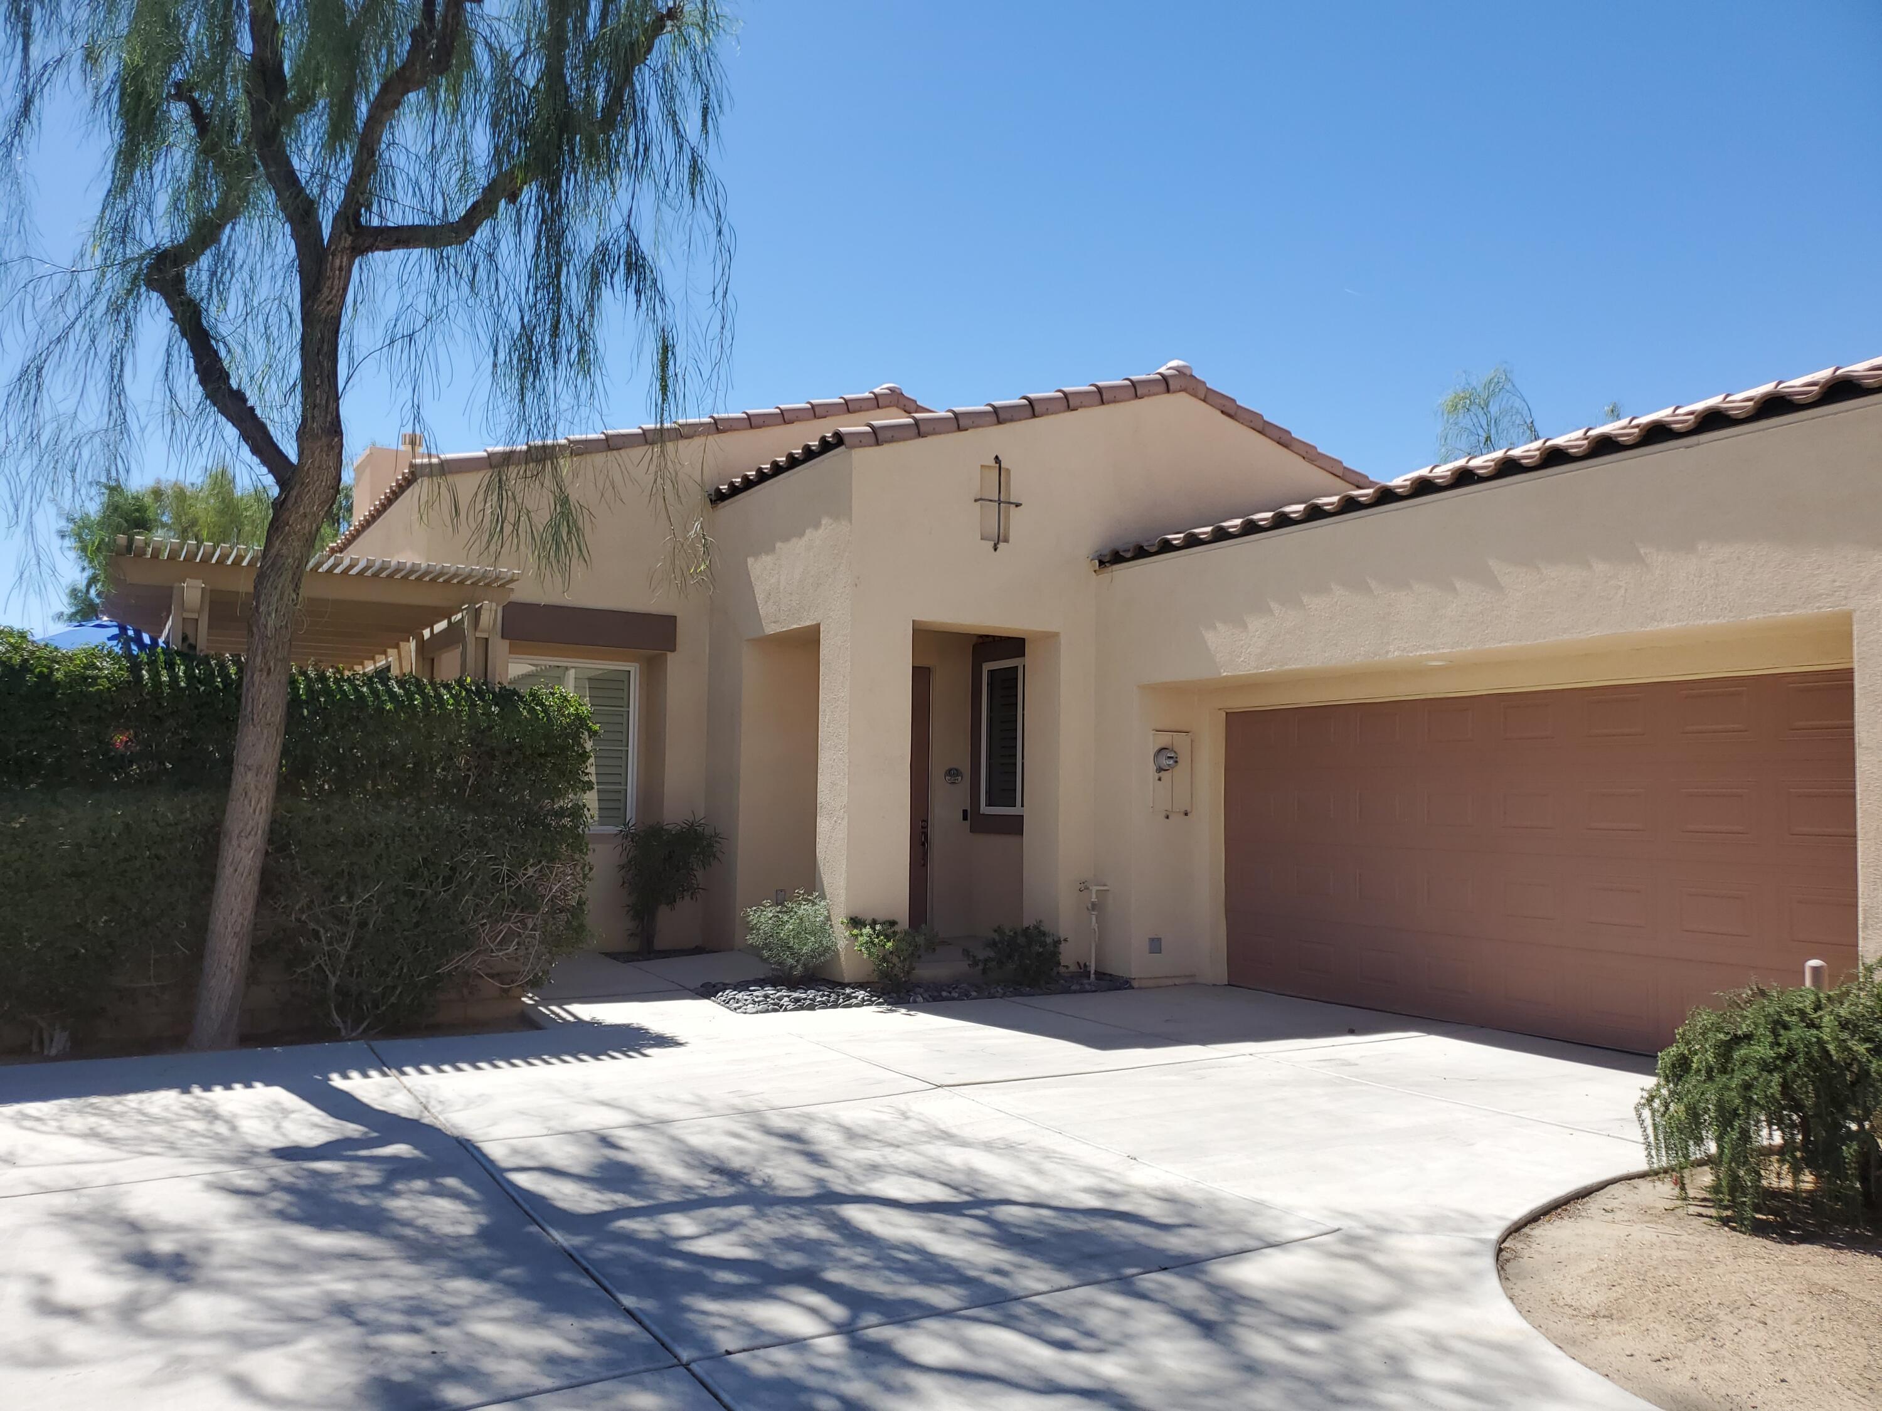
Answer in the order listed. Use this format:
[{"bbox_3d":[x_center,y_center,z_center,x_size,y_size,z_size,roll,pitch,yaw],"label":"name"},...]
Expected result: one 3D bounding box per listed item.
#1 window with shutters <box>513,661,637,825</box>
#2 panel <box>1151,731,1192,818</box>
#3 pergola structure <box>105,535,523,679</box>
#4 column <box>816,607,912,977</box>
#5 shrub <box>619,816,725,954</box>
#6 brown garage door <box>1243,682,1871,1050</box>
[{"bbox_3d":[-3.134,0.332,11.995,1.140,1.425,0.120,3,-5,-31],"label":"window with shutters"},{"bbox_3d":[1.807,0.522,10.708,0.401,0.621,0.150,3,-5,-31],"label":"panel"},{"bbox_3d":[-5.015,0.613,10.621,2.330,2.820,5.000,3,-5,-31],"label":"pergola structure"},{"bbox_3d":[-0.563,0.673,10.307,0.523,2.650,0.475,3,-5,-31],"label":"column"},{"bbox_3d":[-2.212,1.473,11.558,0.800,1.140,0.700,3,-5,-31],"label":"shrub"},{"bbox_3d":[3.391,0.954,8.738,0.080,2.080,4.700,3,-5,-31],"label":"brown garage door"}]

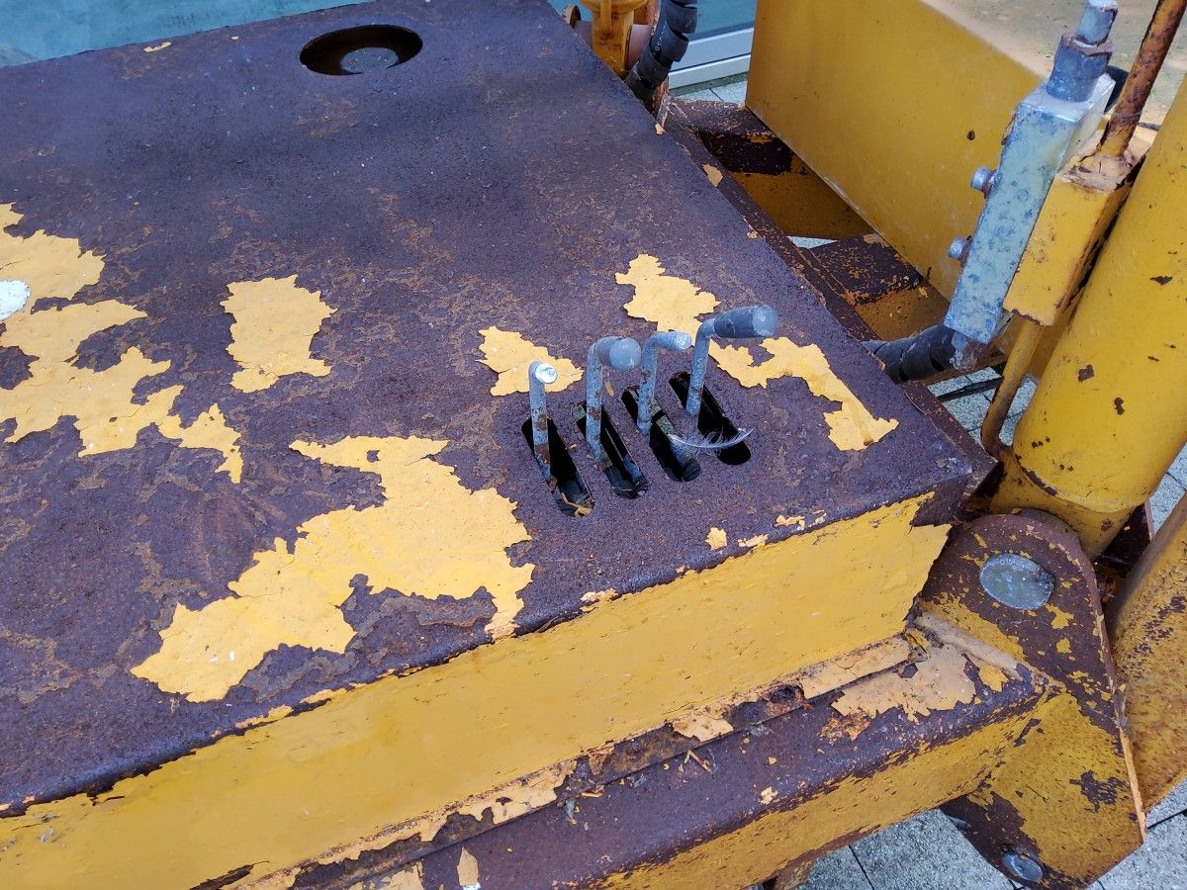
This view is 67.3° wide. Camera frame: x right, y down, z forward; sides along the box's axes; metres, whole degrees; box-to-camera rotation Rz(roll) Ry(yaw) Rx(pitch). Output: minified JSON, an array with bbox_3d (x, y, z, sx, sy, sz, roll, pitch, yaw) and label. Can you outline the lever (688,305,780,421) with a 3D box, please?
[{"bbox_3d":[0.095,-0.053,0.637,0.029,0.157,0.072,-17,50,-14],"label":"lever"}]

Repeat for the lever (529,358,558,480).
[{"bbox_3d":[-0.033,-0.013,0.632,0.016,0.137,0.046,-17,50,-14],"label":"lever"}]

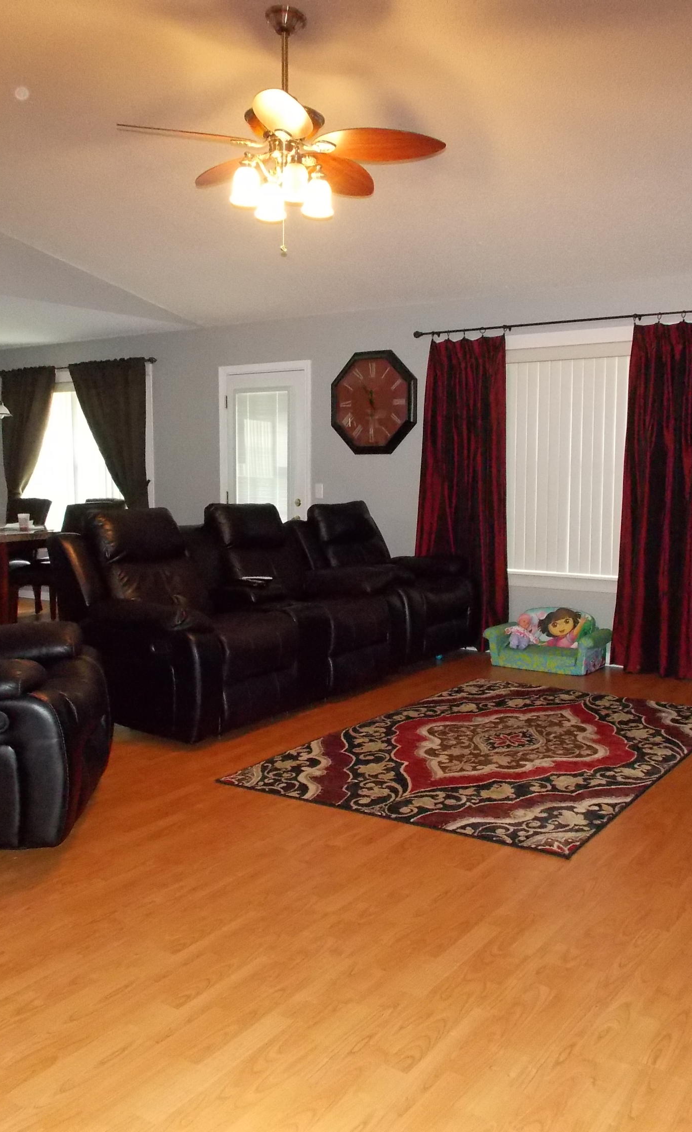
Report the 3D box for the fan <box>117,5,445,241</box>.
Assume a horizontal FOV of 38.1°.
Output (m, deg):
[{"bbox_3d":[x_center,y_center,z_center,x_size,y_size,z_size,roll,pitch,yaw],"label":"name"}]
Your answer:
[{"bbox_3d":[-0.243,-1.749,4.010,1.300,0.870,1.300,4,7,34],"label":"fan"}]

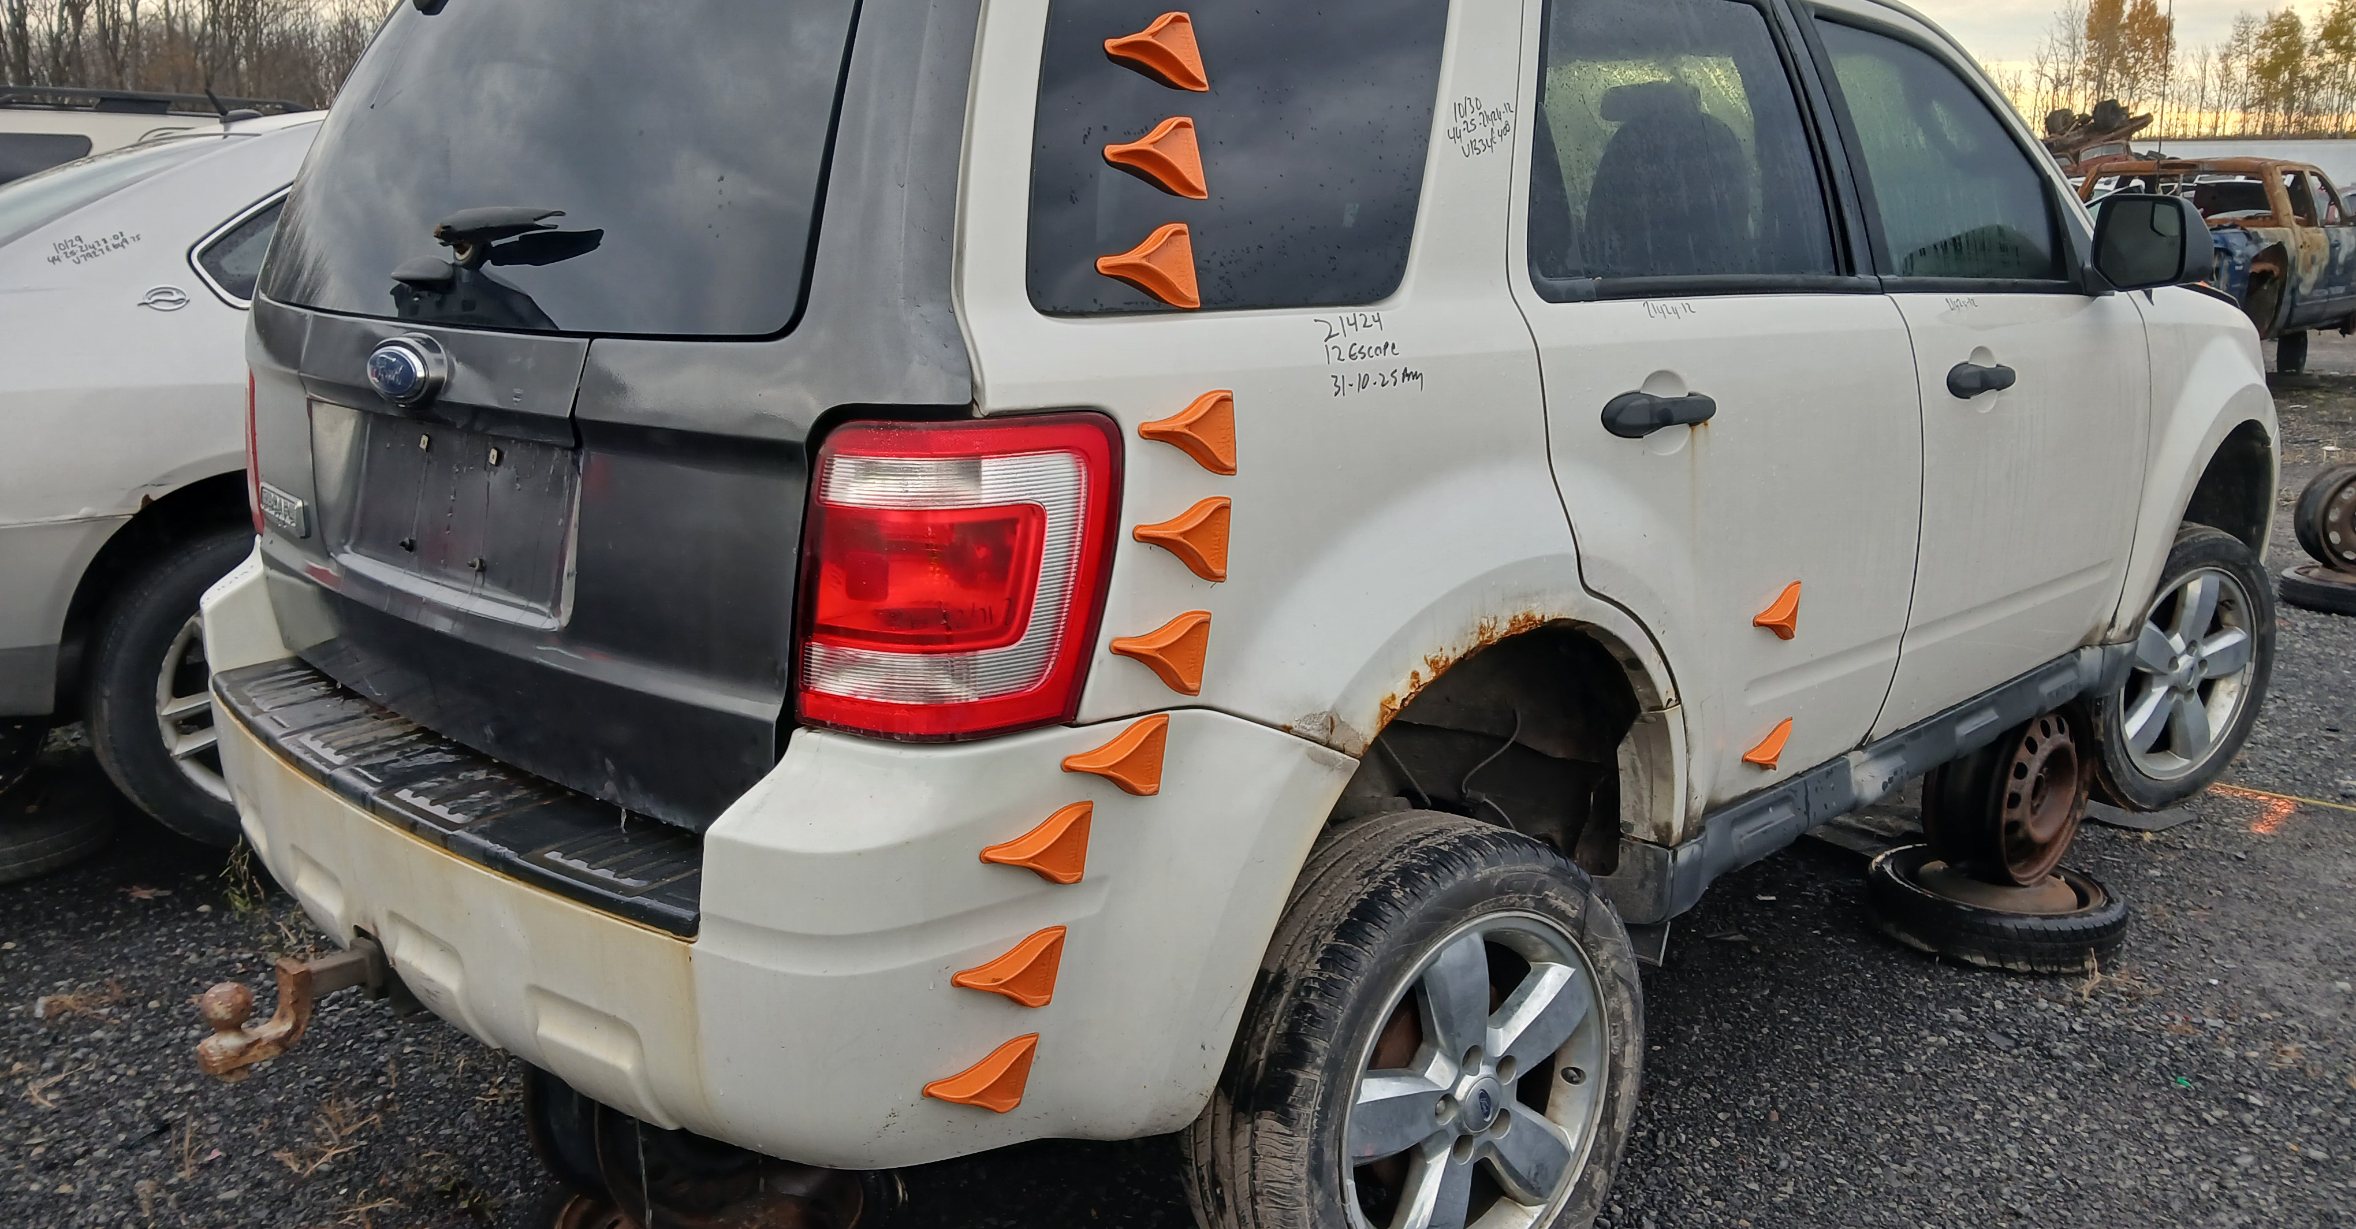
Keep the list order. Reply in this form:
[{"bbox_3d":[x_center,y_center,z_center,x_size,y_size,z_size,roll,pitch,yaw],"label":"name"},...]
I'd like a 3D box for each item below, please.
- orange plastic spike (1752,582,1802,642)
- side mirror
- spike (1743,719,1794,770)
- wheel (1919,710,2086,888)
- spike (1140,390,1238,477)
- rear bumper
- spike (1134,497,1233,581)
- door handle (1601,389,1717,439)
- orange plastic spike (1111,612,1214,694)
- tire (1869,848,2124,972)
[{"bbox_3d":[0.826,-0.004,2.436,0.030,0.078,0.125,12,16,43],"label":"orange plastic spike"},{"bbox_3d":[1.589,-0.608,2.898,0.135,0.163,0.185,-11,16,-44],"label":"side mirror"},{"bbox_3d":[0.774,0.178,2.328,0.113,0.073,0.030,-11,25,-44],"label":"spike"},{"bbox_3d":[1.690,0.335,3.600,0.390,0.390,0.165,-11,16,-38],"label":"wheel"},{"bbox_3d":[0.015,-0.153,1.522,0.113,0.073,0.030,-10,16,-42],"label":"spike"},{"bbox_3d":[-0.678,0.168,2.199,1.790,0.420,0.630,12,16,43],"label":"rear bumper"},{"bbox_3d":[0.010,-0.061,1.536,0.113,0.073,0.030,-10,16,-42],"label":"spike"},{"bbox_3d":[0.589,-0.243,2.114,0.055,0.062,0.235,12,16,43],"label":"door handle"},{"bbox_3d":[-0.014,0.034,1.593,0.122,0.077,0.030,-9,15,-41],"label":"orange plastic spike"},{"bbox_3d":[1.636,0.584,3.555,0.475,0.108,0.475,-1,13,0],"label":"tire"}]

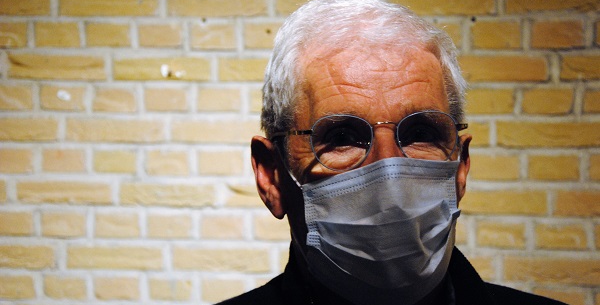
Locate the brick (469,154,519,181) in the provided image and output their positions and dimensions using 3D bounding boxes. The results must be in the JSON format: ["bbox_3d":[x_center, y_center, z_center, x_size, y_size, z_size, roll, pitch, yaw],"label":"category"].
[{"bbox_3d":[0.420,0.020,2.782,0.103,0.054,0.200,1,7,10],"label":"brick"}]

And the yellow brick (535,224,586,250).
[{"bbox_3d":[0.508,0.157,2.546,0.097,0.050,0.120,1,6,10],"label":"yellow brick"}]

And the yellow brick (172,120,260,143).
[{"bbox_3d":[-0.158,-0.052,2.833,0.217,0.053,0.103,1,6,10],"label":"yellow brick"}]

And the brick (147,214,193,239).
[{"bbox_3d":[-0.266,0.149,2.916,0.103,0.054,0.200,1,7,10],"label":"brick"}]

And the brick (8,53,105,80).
[{"bbox_3d":[-0.519,-0.192,2.873,0.218,0.056,0.103,1,8,9],"label":"brick"}]

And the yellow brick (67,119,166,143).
[{"bbox_3d":[-0.363,-0.049,2.666,0.205,0.049,0.100,1,6,10],"label":"yellow brick"}]

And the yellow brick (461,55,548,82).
[{"bbox_3d":[0.409,-0.178,2.724,0.215,0.055,0.103,1,8,9],"label":"yellow brick"}]

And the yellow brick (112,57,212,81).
[{"bbox_3d":[-0.286,-0.186,2.836,0.214,0.052,0.103,1,8,9],"label":"yellow brick"}]

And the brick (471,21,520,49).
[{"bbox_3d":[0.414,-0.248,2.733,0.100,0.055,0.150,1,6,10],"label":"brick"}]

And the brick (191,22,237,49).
[{"bbox_3d":[-0.160,-0.235,2.622,0.095,0.052,0.120,1,6,10],"label":"brick"}]

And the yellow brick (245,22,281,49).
[{"bbox_3d":[-0.053,-0.233,2.604,0.092,0.050,0.120,1,6,10],"label":"yellow brick"}]

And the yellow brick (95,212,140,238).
[{"bbox_3d":[-0.382,0.146,2.953,0.102,0.056,0.215,1,8,9],"label":"yellow brick"}]

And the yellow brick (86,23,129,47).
[{"bbox_3d":[-0.400,-0.261,2.879,0.099,0.054,0.150,1,6,10],"label":"yellow brick"}]

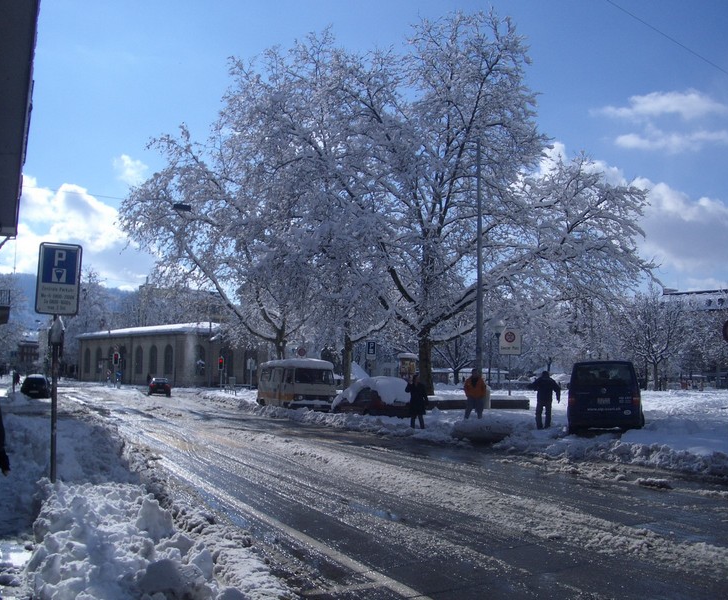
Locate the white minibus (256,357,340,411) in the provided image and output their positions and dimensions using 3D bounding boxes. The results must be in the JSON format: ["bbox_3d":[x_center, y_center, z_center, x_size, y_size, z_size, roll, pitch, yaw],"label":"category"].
[{"bbox_3d":[-3.160,3.990,37.700,2.020,2.200,4.900,3,-6,-25],"label":"white minibus"}]

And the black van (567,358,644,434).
[{"bbox_3d":[7.200,2.814,23.900,1.910,1.960,4.890,-2,-6,19],"label":"black van"}]

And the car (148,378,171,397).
[{"bbox_3d":[-16.289,6.904,64.300,1.700,1.420,4.350,2,-6,-16],"label":"car"}]

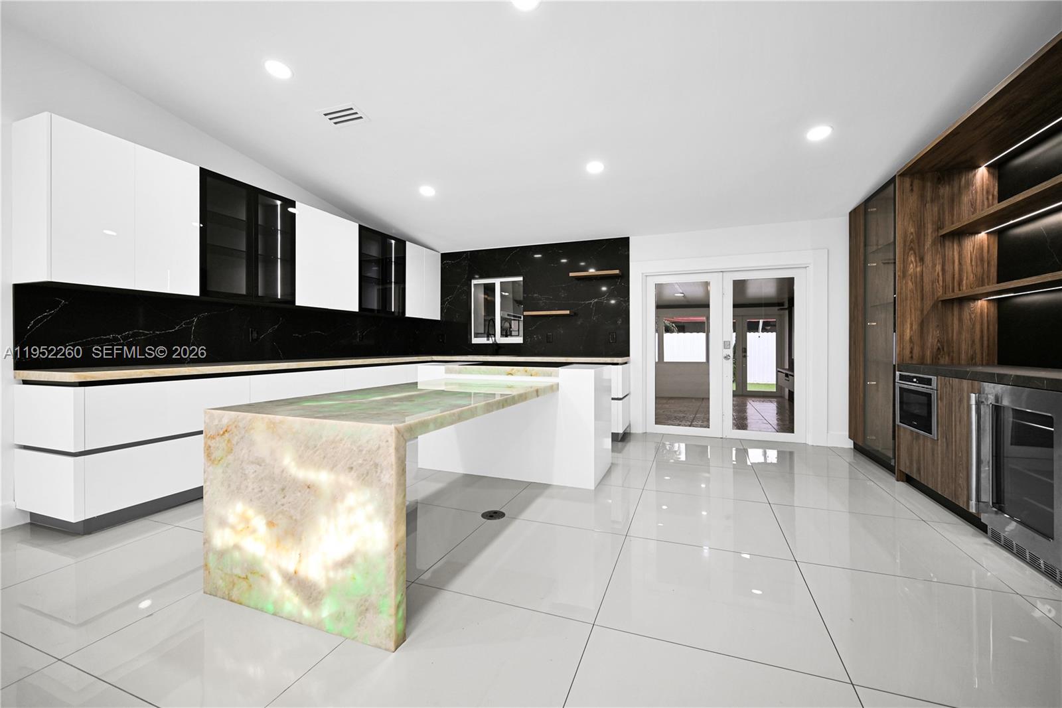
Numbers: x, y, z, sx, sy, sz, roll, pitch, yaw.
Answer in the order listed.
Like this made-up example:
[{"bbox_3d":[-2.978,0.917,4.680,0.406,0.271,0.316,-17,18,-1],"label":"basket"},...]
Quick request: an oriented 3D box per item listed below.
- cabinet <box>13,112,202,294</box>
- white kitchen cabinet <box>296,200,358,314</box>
[{"bbox_3d":[-2.758,-0.900,2.754,0.385,0.954,0.773,0,1,21],"label":"cabinet"},{"bbox_3d":[-2.194,-0.916,4.206,0.385,0.954,0.765,0,1,21],"label":"white kitchen cabinet"}]

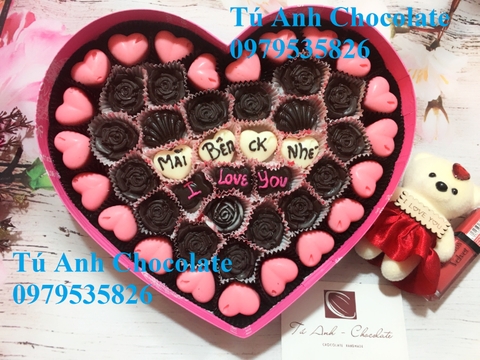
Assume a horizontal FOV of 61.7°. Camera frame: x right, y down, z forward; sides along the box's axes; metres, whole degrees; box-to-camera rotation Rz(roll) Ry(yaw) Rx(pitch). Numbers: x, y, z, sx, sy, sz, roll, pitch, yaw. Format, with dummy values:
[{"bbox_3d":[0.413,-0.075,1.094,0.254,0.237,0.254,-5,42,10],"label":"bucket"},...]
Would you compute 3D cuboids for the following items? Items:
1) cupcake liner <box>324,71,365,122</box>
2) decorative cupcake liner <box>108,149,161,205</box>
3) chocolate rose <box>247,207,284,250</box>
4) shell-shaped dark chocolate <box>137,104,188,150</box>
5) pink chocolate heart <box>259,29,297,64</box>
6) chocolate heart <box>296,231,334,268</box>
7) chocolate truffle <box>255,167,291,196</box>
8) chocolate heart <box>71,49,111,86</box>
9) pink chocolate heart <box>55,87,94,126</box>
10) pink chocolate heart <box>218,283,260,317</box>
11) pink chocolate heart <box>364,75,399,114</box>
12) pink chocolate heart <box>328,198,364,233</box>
[{"bbox_3d":[0.082,-0.064,0.319,0.036,0.020,0.041,2,82,0],"label":"cupcake liner"},{"bbox_3d":[-0.074,-0.002,0.286,0.035,0.020,0.036,0,84,-2],"label":"decorative cupcake liner"},{"bbox_3d":[0.018,0.035,0.287,0.028,0.016,0.029,0,86,0],"label":"chocolate rose"},{"bbox_3d":[-0.056,-0.038,0.291,0.033,0.019,0.032,0,86,0],"label":"shell-shaped dark chocolate"},{"bbox_3d":[0.030,-0.107,0.324,0.030,0.014,0.027,-2,84,0],"label":"pink chocolate heart"},{"bbox_3d":[0.053,0.048,0.284,0.025,0.014,0.028,39,79,5],"label":"chocolate heart"},{"bbox_3d":[0.024,0.001,0.290,0.027,0.013,0.023,0,86,0],"label":"chocolate truffle"},{"bbox_3d":[-0.113,-0.085,0.304,0.028,0.014,0.025,-43,83,-10],"label":"chocolate heart"},{"bbox_3d":[-0.121,-0.054,0.296,0.025,0.013,0.029,17,86,1],"label":"pink chocolate heart"},{"bbox_3d":[0.000,0.085,0.283,0.029,0.013,0.025,-5,84,-2],"label":"pink chocolate heart"},{"bbox_3d":[0.107,-0.065,0.302,0.025,0.013,0.029,-32,86,-4],"label":"pink chocolate heart"},{"bbox_3d":[0.080,0.024,0.310,0.031,0.013,0.026,-34,84,-5],"label":"pink chocolate heart"}]

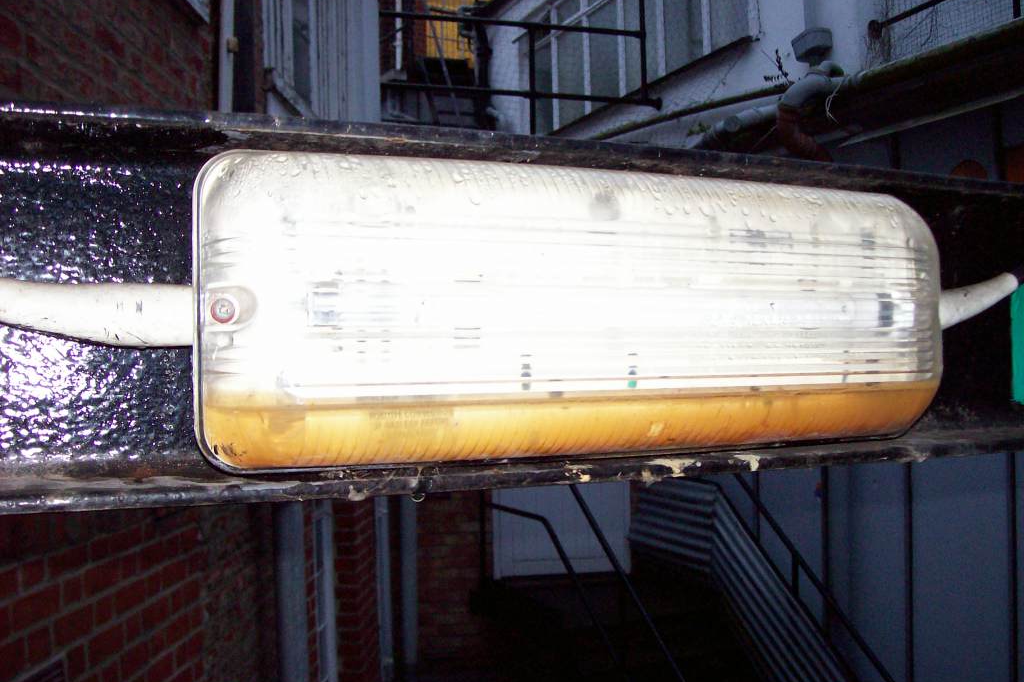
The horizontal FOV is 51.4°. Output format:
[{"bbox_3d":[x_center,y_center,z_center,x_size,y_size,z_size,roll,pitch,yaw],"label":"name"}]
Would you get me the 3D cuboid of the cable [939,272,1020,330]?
[{"bbox_3d":[0.270,-0.023,0.615,0.066,0.032,0.023,-1,-1,-30],"label":"cable"}]

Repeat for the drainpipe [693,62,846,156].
[{"bbox_3d":[1.374,-1.232,5.800,0.360,0.420,0.950,-1,-1,-24],"label":"drainpipe"}]

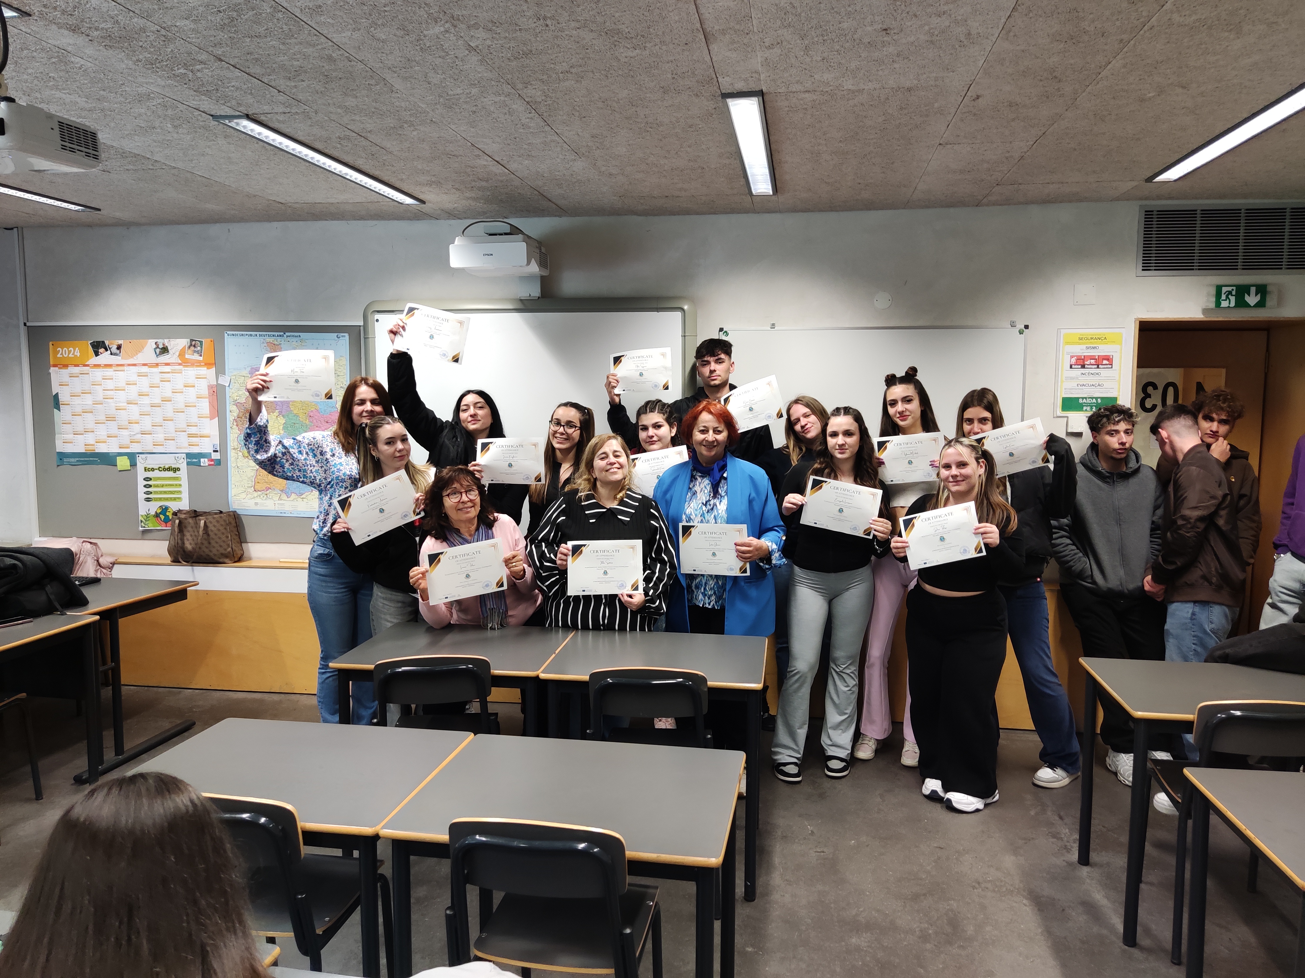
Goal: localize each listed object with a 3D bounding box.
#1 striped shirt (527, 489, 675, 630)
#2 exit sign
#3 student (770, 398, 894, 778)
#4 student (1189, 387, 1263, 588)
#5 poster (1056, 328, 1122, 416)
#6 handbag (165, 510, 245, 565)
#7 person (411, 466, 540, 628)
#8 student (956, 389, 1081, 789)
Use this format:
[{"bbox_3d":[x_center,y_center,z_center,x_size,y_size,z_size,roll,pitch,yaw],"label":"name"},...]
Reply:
[{"bbox_3d":[-0.207,0.324,3.863,0.570,0.660,0.360,1,6,6],"label":"striped shirt"},{"bbox_3d":[2.783,-0.911,4.452,0.228,0.106,0.040,1,6,9],"label":"exit sign"},{"bbox_3d":[0.761,0.461,4.049,0.500,1.612,0.440,1,6,8],"label":"student"},{"bbox_3d":[2.573,0.359,4.412,0.480,1.690,0.380,2,5,22],"label":"student"},{"bbox_3d":[2.092,-0.558,4.507,0.289,0.414,0.015,1,6,9],"label":"poster"},{"bbox_3d":[-2.458,0.263,5.203,0.400,0.300,0.170,1,5,8],"label":"handbag"},{"bbox_3d":[-0.724,0.569,3.891,0.530,1.330,0.600,0,5,-9],"label":"person"},{"bbox_3d":[1.596,0.408,4.128,0.480,1.680,0.420,2,6,20],"label":"student"}]

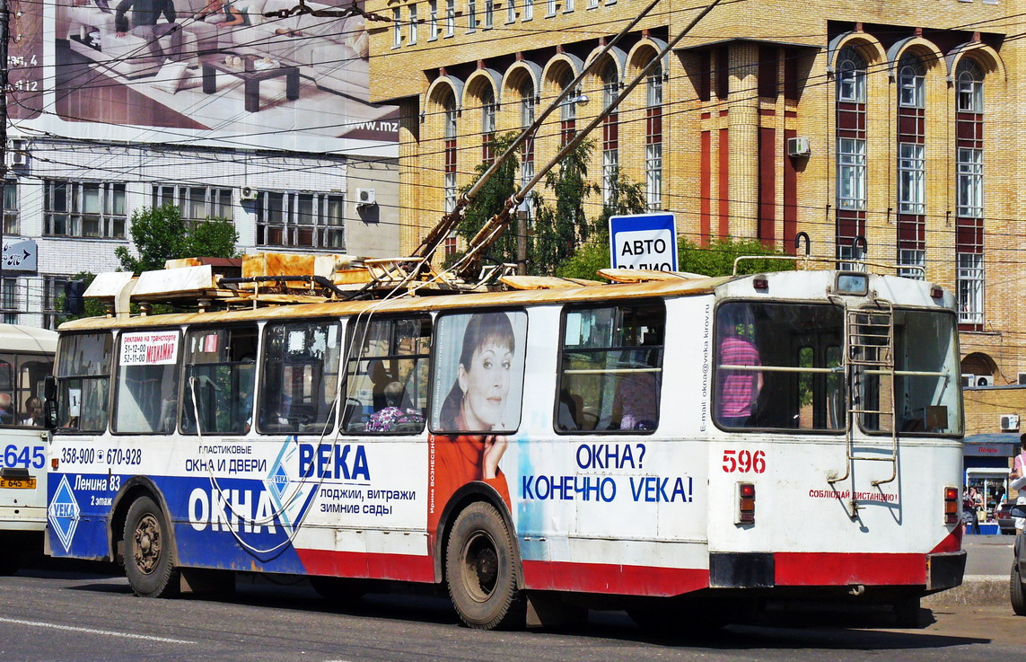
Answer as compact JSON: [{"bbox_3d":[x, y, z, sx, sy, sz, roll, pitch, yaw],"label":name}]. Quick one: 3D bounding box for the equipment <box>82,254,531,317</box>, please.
[{"bbox_3d":[-1.895,-0.497,31.044,1.800,0.570,6.750,2,-2,-36],"label":"equipment"}]

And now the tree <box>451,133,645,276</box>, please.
[{"bbox_3d":[1.054,-0.569,94.807,5.694,11.043,5.409,0,-2,0],"label":"tree"}]

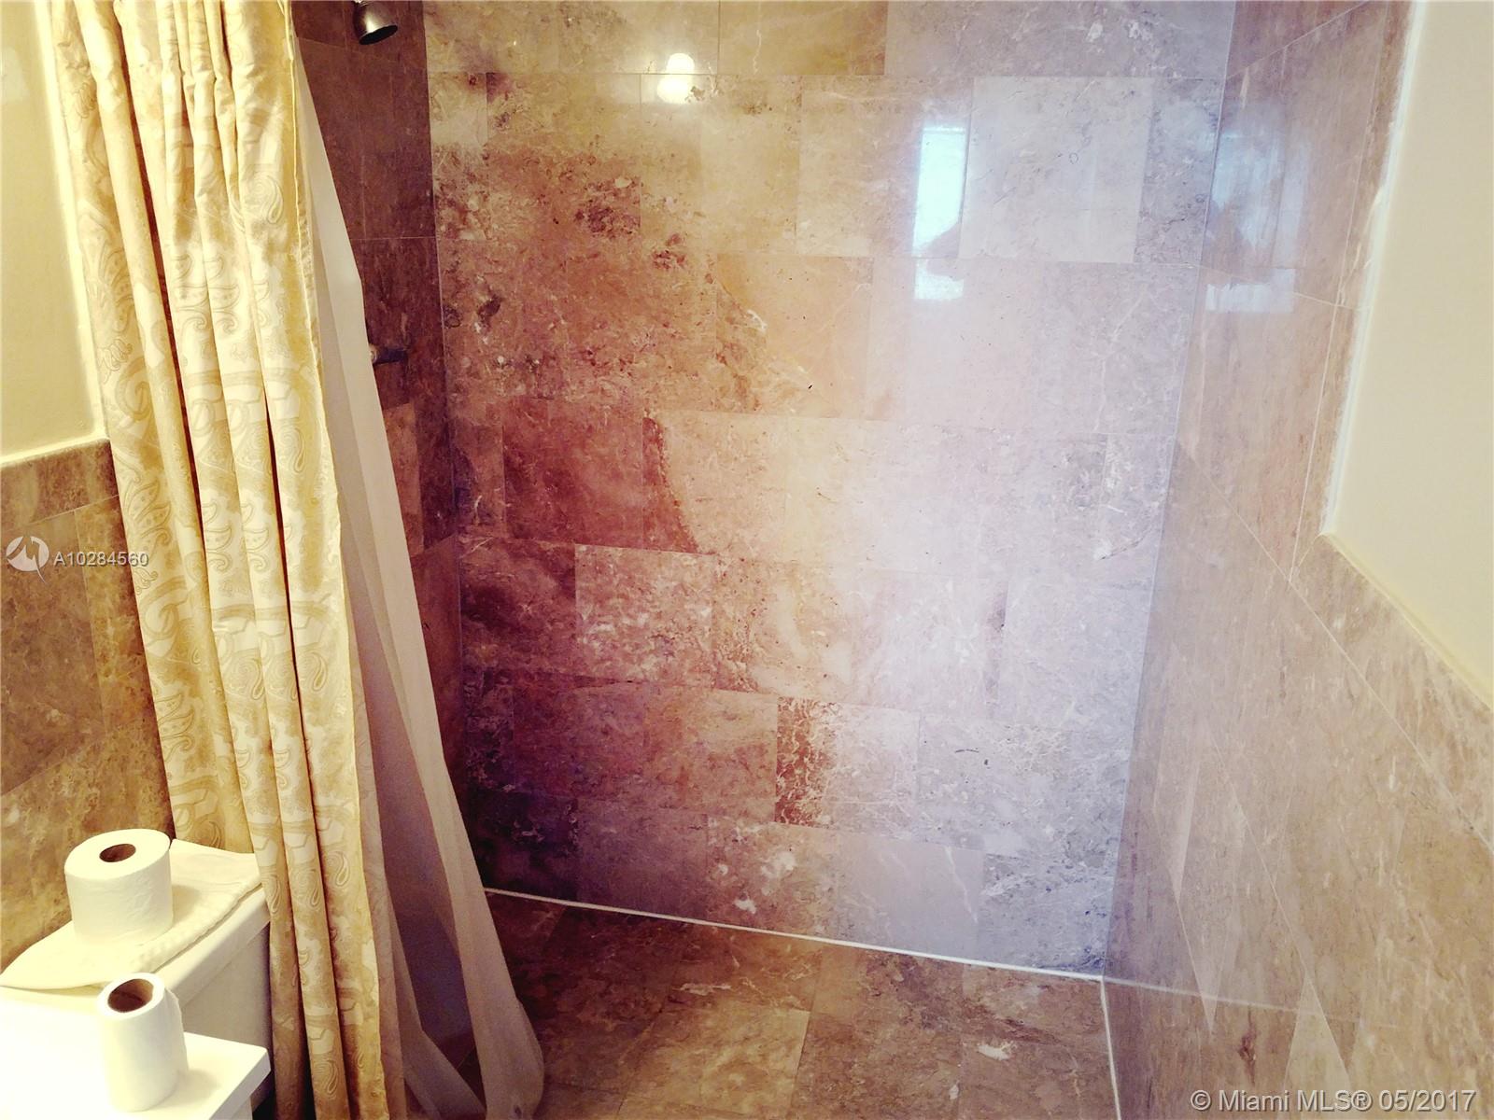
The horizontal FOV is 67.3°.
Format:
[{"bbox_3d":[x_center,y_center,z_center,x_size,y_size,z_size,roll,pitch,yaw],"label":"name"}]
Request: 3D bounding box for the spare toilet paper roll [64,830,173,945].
[{"bbox_3d":[-0.796,0.415,1.431,0.114,0.096,0.114,1,18,0],"label":"spare toilet paper roll"}]

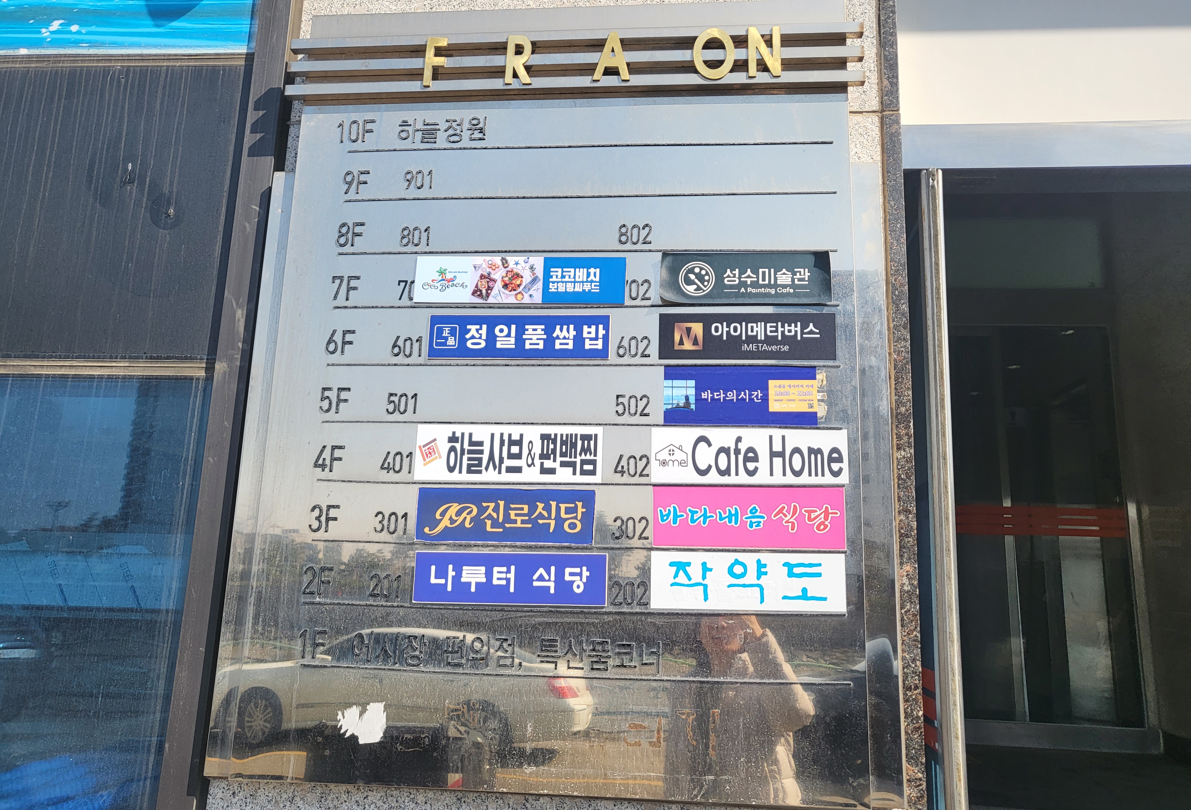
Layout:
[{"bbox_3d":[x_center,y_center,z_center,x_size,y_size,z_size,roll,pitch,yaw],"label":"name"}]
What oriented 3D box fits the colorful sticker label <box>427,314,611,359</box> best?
[{"bbox_3d":[-0.130,-0.116,1.505,0.310,0.079,0.010,0,-13,5],"label":"colorful sticker label"}]

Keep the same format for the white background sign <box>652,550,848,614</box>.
[{"bbox_3d":[0.236,0.273,1.383,0.298,0.088,0.010,0,-13,5],"label":"white background sign"}]

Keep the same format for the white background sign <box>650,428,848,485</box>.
[{"bbox_3d":[0.245,0.081,1.425,0.310,0.087,0.010,0,-13,5],"label":"white background sign"}]

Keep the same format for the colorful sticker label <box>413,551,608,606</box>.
[{"bbox_3d":[-0.137,0.275,1.418,0.310,0.080,0.010,0,-13,5],"label":"colorful sticker label"}]

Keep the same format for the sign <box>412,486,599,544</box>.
[{"bbox_3d":[-0.147,0.178,1.441,0.291,0.087,0.010,0,-13,5],"label":"sign"}]

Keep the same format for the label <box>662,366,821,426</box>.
[{"bbox_3d":[0.234,-0.016,1.448,0.246,0.096,0.010,0,-13,5],"label":"label"}]

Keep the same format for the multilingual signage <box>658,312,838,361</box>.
[{"bbox_3d":[0.249,-0.113,1.469,0.288,0.080,0.010,0,-13,5],"label":"multilingual signage"}]

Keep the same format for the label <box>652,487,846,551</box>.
[{"bbox_3d":[0.240,0.176,1.405,0.298,0.095,0.010,0,-13,5],"label":"label"}]

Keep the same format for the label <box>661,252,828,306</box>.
[{"bbox_3d":[0.249,-0.217,1.490,0.279,0.089,0.015,0,-13,5],"label":"label"}]

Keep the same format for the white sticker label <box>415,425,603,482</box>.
[{"bbox_3d":[-0.143,0.078,1.463,0.309,0.091,0.010,0,-13,5],"label":"white sticker label"}]

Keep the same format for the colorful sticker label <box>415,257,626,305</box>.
[{"bbox_3d":[-0.130,-0.215,1.528,0.363,0.084,0.010,0,-13,5],"label":"colorful sticker label"}]

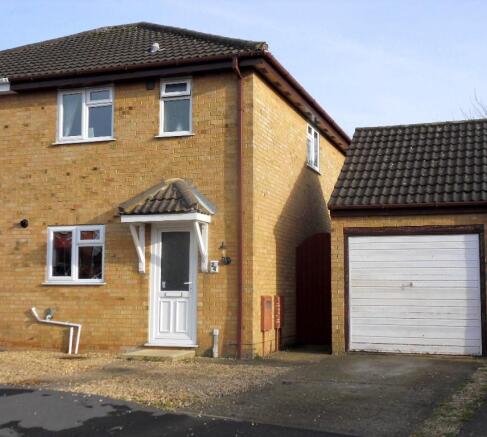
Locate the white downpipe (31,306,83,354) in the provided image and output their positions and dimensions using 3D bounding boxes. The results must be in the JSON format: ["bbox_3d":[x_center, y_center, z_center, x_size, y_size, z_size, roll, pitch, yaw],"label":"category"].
[{"bbox_3d":[-3.321,1.981,13.399,1.024,0.792,0.140,-2,-7,19],"label":"white downpipe"}]

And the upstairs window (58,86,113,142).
[{"bbox_3d":[-2.868,-1.891,13.802,1.216,1.031,0.100,-2,-7,19],"label":"upstairs window"}]

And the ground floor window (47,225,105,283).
[{"bbox_3d":[-2.991,0.654,13.561,1.216,1.055,0.100,-2,-7,19],"label":"ground floor window"}]

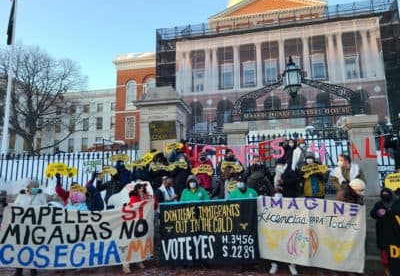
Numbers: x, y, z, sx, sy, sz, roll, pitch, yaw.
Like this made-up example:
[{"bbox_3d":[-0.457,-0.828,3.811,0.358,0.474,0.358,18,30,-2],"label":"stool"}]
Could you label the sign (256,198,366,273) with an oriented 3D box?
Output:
[{"bbox_3d":[1.900,1.650,5.240,1.740,1.130,0.120,-1,-10,21],"label":"sign"}]

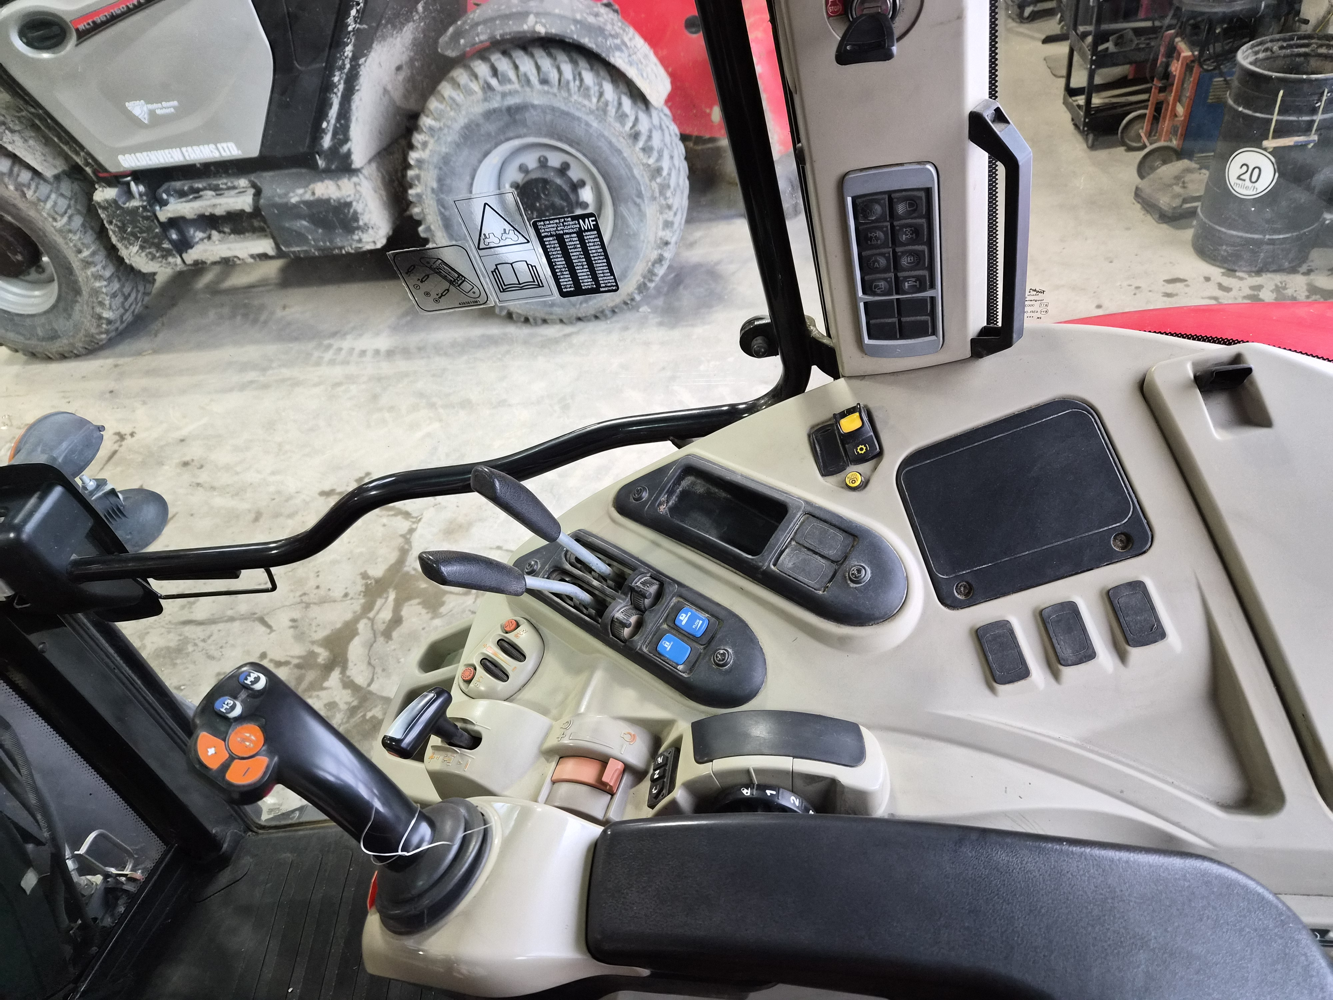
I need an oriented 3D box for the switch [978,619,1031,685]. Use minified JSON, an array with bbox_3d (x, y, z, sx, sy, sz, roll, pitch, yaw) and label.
[{"bbox_3d":[0.237,0.109,0.623,0.025,0.012,0.046,-16,52,10],"label":"switch"}]

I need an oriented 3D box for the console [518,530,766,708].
[{"bbox_3d":[-0.024,0.086,0.705,0.238,0.028,0.075,26,65,31],"label":"console"}]

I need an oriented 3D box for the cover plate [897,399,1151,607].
[{"bbox_3d":[0.256,0.000,0.650,0.148,0.012,0.127,-20,67,14],"label":"cover plate"}]

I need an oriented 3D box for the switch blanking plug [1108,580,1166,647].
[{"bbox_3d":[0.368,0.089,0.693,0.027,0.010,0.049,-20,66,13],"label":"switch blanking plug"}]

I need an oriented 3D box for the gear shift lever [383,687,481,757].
[{"bbox_3d":[-0.155,0.154,0.599,0.060,0.064,0.028,-42,46,9],"label":"gear shift lever"}]

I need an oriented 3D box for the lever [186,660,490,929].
[{"bbox_3d":[-0.180,0.162,0.485,0.080,0.201,0.080,25,63,38],"label":"lever"}]

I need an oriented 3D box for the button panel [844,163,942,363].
[{"bbox_3d":[0.167,-0.173,0.647,0.069,0.158,0.012,-3,47,15],"label":"button panel"}]

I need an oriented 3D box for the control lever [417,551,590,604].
[{"bbox_3d":[-0.120,0.058,0.670,0.036,0.149,0.034,-19,62,47],"label":"control lever"}]

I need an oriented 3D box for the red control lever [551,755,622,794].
[{"bbox_3d":[-0.052,0.181,0.585,0.046,0.020,0.024,-3,47,14],"label":"red control lever"}]

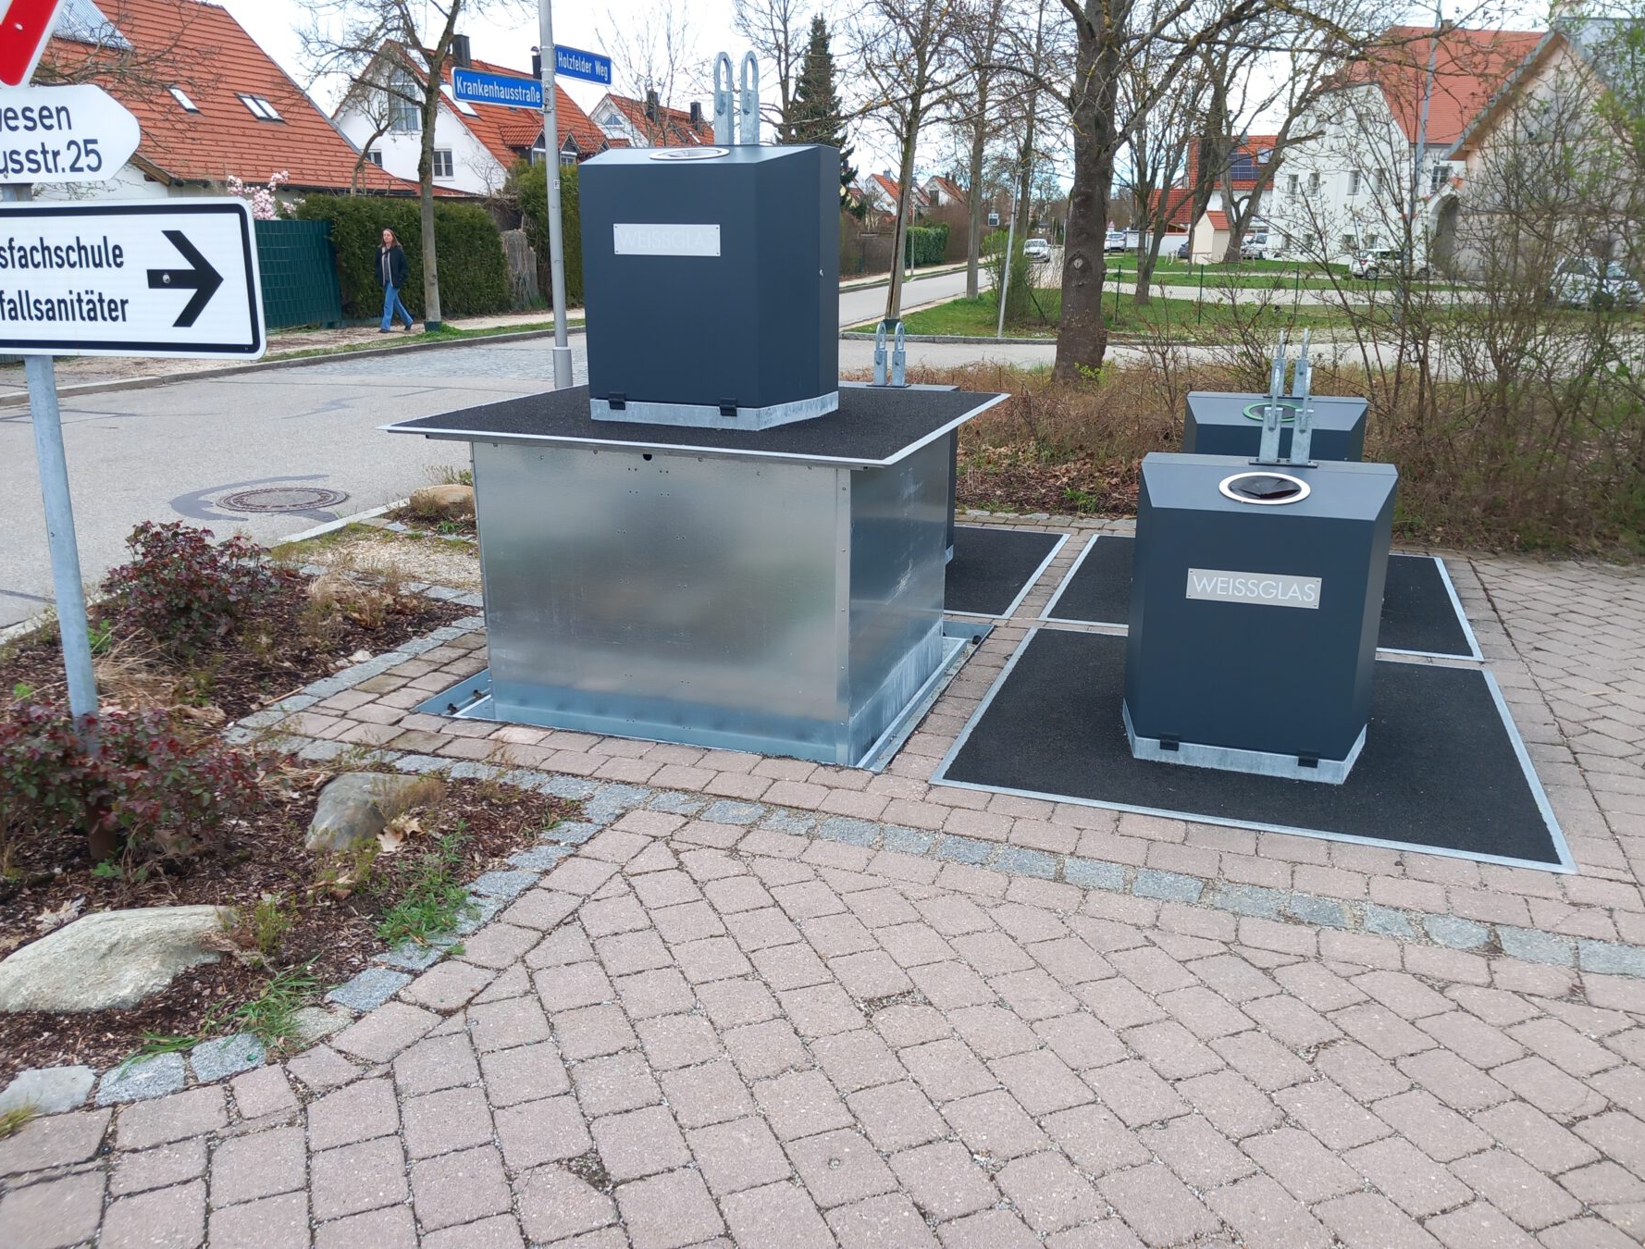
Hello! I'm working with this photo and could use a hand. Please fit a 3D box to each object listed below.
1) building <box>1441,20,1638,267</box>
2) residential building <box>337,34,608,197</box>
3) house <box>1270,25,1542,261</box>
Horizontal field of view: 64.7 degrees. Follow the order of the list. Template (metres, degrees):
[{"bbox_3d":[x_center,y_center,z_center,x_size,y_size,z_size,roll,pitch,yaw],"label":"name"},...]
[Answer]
[{"bbox_3d":[42.210,-26.566,74.170,9.800,13.100,14.000,9,19,28],"label":"building"},{"bbox_3d":[-16.991,-23.300,65.973,11.000,9.650,16.300,5,18,14],"label":"residential building"},{"bbox_3d":[44.630,-31.927,87.783,21.000,15.000,14.900,-3,17,-10],"label":"house"}]

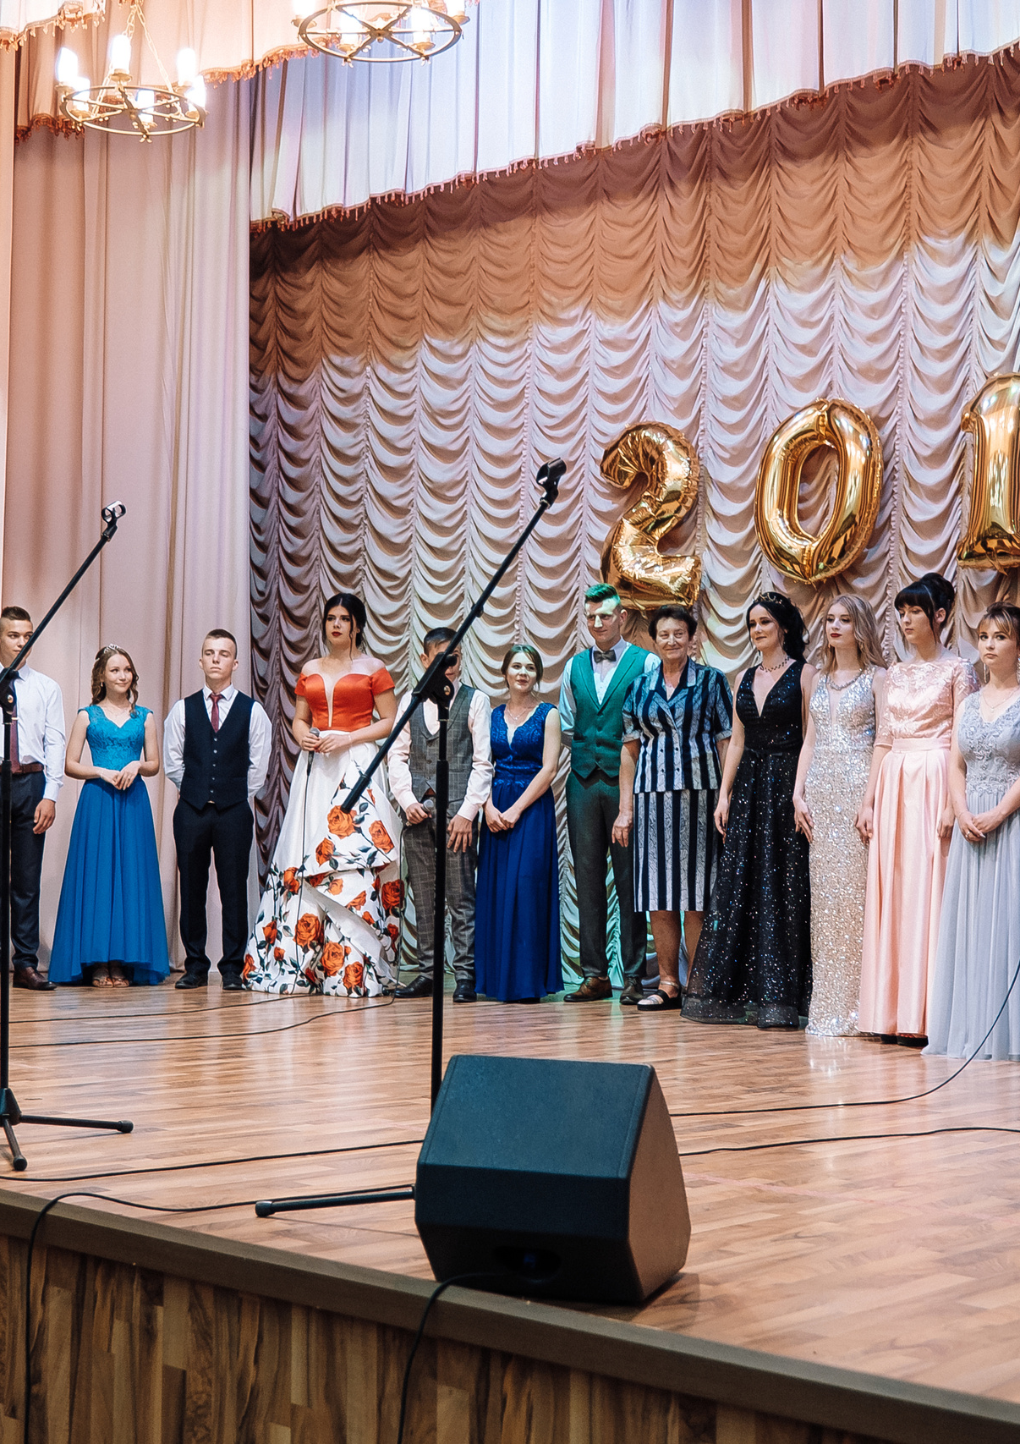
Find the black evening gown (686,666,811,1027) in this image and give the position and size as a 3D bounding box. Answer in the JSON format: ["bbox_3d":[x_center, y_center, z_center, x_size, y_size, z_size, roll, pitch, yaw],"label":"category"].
[{"bbox_3d":[0.996,0.479,8.330,0.530,1.451,0.490,-2,-3,38],"label":"black evening gown"}]

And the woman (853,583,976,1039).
[{"bbox_3d":[1.553,0.313,7.840,0.470,1.755,0.410,-2,-3,44],"label":"woman"}]

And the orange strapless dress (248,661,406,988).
[{"bbox_3d":[-0.853,0.504,9.534,0.750,1.508,0.680,0,-3,20],"label":"orange strapless dress"}]

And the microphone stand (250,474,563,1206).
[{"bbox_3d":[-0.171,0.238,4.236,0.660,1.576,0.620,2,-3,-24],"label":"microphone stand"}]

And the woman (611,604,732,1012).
[{"bbox_3d":[0.709,0.366,8.890,0.510,1.760,0.360,0,-3,22],"label":"woman"}]

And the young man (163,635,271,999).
[{"bbox_3d":[-1.428,0.410,9.950,0.520,1.714,0.330,1,-2,-5],"label":"young man"}]

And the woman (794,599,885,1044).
[{"bbox_3d":[1.280,0.354,8.019,0.410,1.716,0.360,-1,-3,34],"label":"woman"}]

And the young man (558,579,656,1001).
[{"bbox_3d":[0.464,0.316,9.262,0.500,1.888,0.360,-1,-3,25],"label":"young man"}]

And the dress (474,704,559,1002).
[{"bbox_3d":[0.034,0.588,9.280,0.400,1.338,0.380,-1,-3,24],"label":"dress"}]

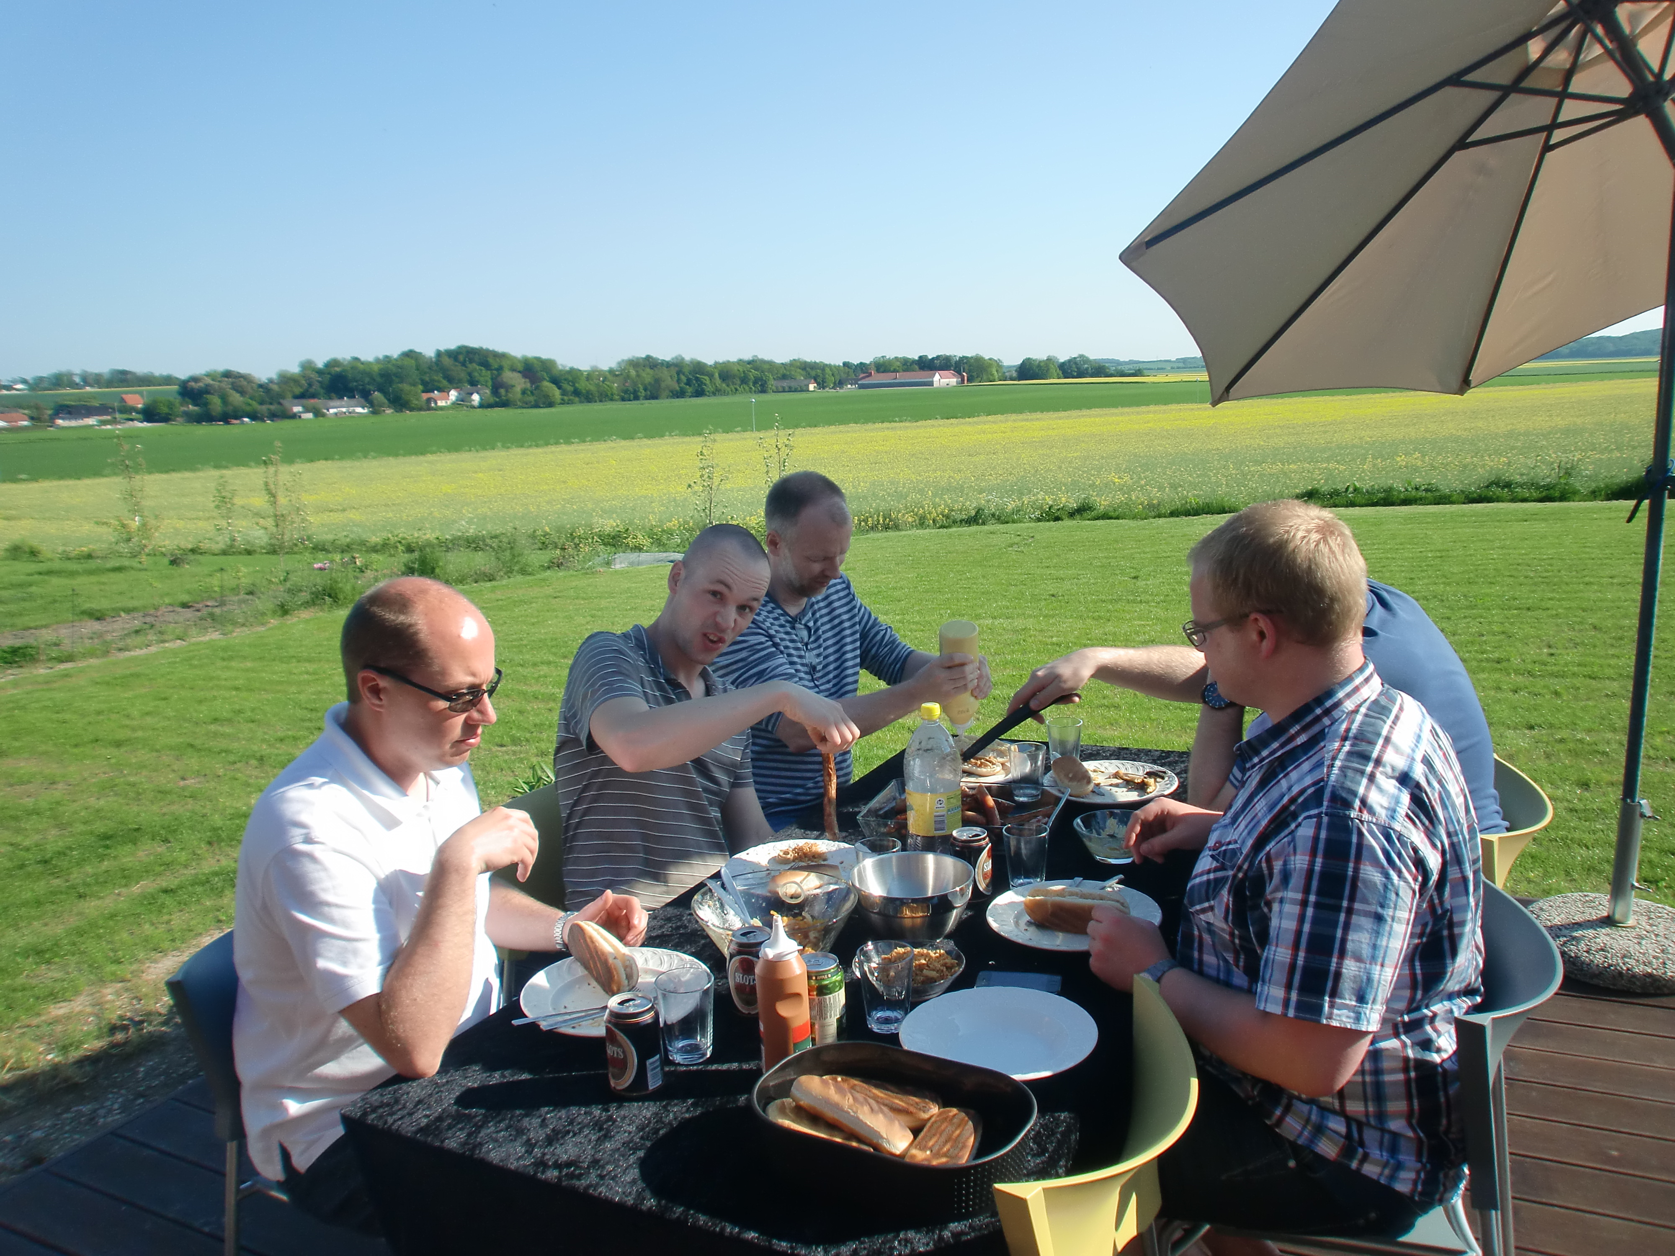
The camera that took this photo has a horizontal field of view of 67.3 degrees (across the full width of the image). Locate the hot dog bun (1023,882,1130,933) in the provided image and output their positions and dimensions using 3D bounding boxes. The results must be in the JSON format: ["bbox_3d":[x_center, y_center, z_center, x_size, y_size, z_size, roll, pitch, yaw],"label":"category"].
[{"bbox_3d":[0.367,0.431,1.921,0.165,0.046,0.058,2,12,24],"label":"hot dog bun"}]

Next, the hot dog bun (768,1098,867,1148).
[{"bbox_3d":[-0.003,0.552,1.372,0.175,0.045,0.060,6,13,38],"label":"hot dog bun"}]

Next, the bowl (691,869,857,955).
[{"bbox_3d":[-0.087,0.454,1.862,0.240,0.115,0.240,-3,11,1],"label":"bowl"}]

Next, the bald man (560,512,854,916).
[{"bbox_3d":[-0.152,0.485,2.324,0.780,1.330,0.600,4,13,32],"label":"bald man"}]

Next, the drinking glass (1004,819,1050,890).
[{"bbox_3d":[0.310,0.374,2.060,0.075,0.097,0.075,-1,11,0],"label":"drinking glass"}]

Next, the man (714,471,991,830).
[{"bbox_3d":[0.100,0.364,2.747,0.800,1.380,0.560,4,14,34],"label":"man"}]

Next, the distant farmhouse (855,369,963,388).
[{"bbox_3d":[27.710,-94.612,480.000,41.000,7.500,14.000,0,12,14],"label":"distant farmhouse"}]

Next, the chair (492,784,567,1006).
[{"bbox_3d":[-0.444,0.721,2.511,0.530,0.770,0.550,4,12,27],"label":"chair"}]

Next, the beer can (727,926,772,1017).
[{"bbox_3d":[-0.114,0.475,1.726,0.066,0.115,0.066,-2,10,0],"label":"beer can"}]

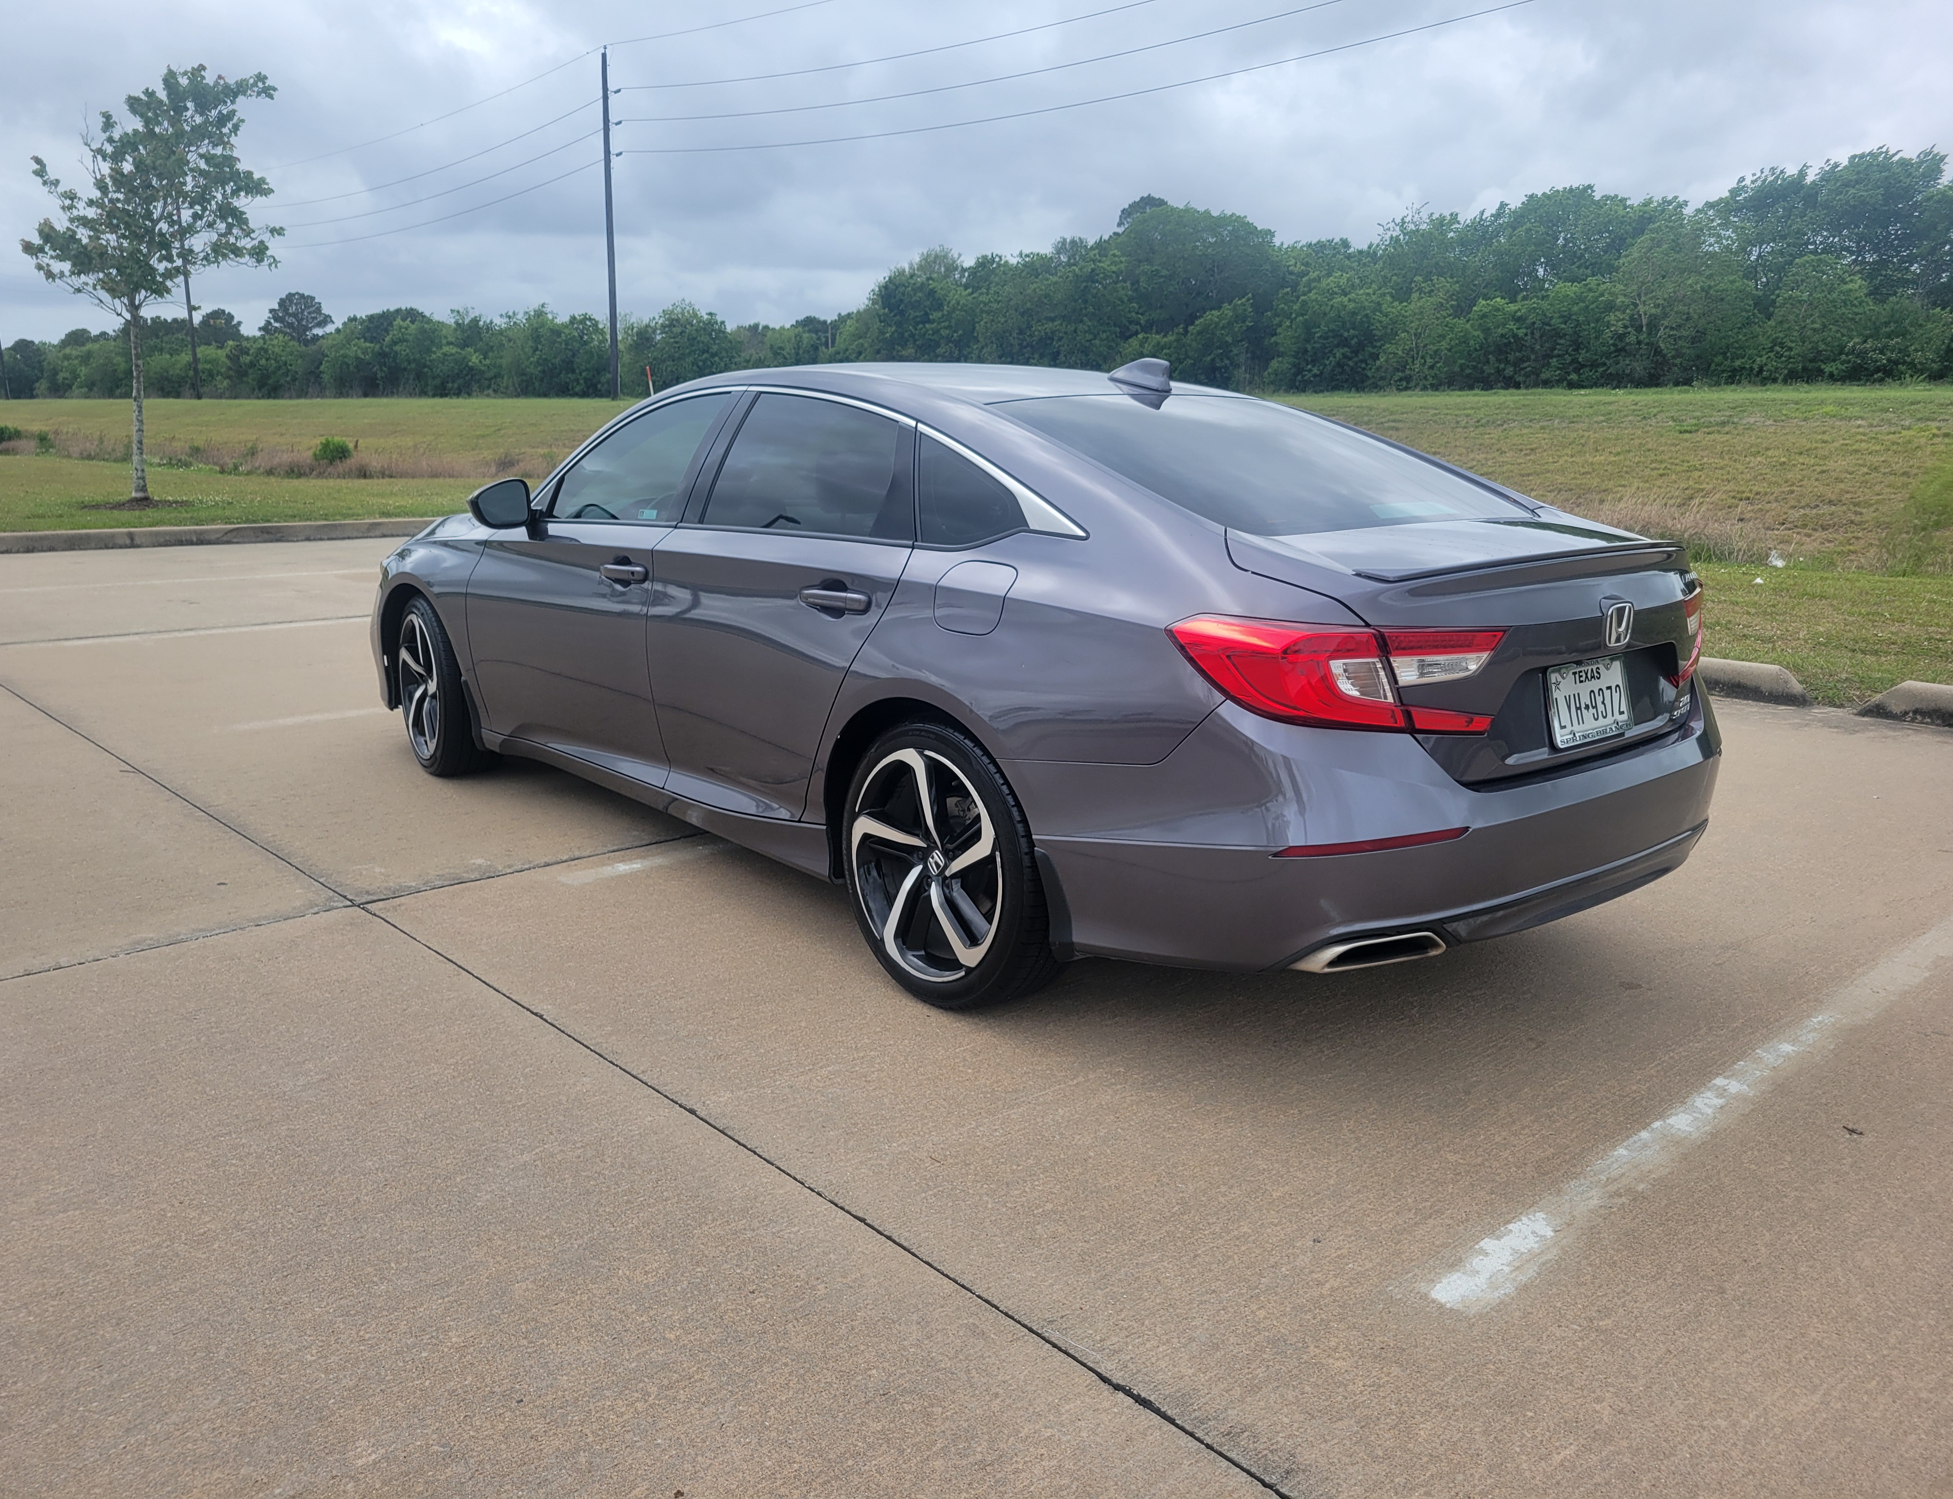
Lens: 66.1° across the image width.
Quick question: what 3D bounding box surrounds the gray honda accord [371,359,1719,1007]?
[{"bbox_3d":[-0.303,-0.482,4.705,1.910,1.450,4.880,-10,16,-40],"label":"gray honda accord"}]

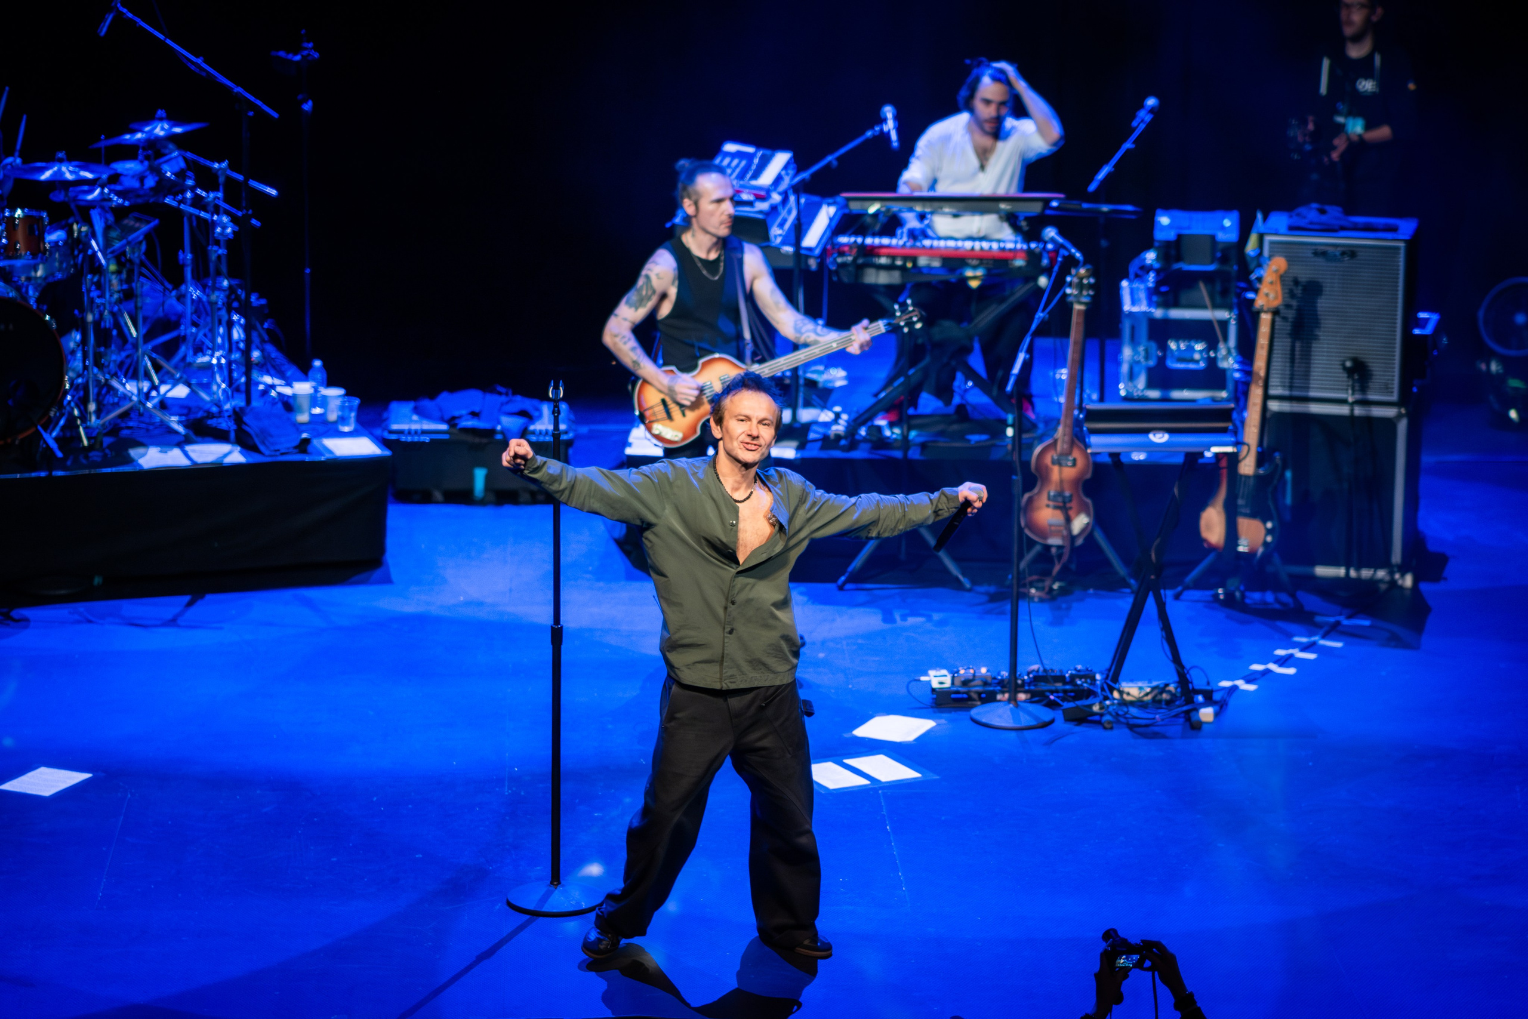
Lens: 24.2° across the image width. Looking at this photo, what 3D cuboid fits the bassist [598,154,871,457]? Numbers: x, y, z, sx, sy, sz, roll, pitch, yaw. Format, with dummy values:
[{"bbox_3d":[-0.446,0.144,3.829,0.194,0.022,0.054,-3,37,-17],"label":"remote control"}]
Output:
[{"bbox_3d":[-0.094,-0.333,12.419,0.920,1.760,0.500,-2,14,-10],"label":"bassist"}]

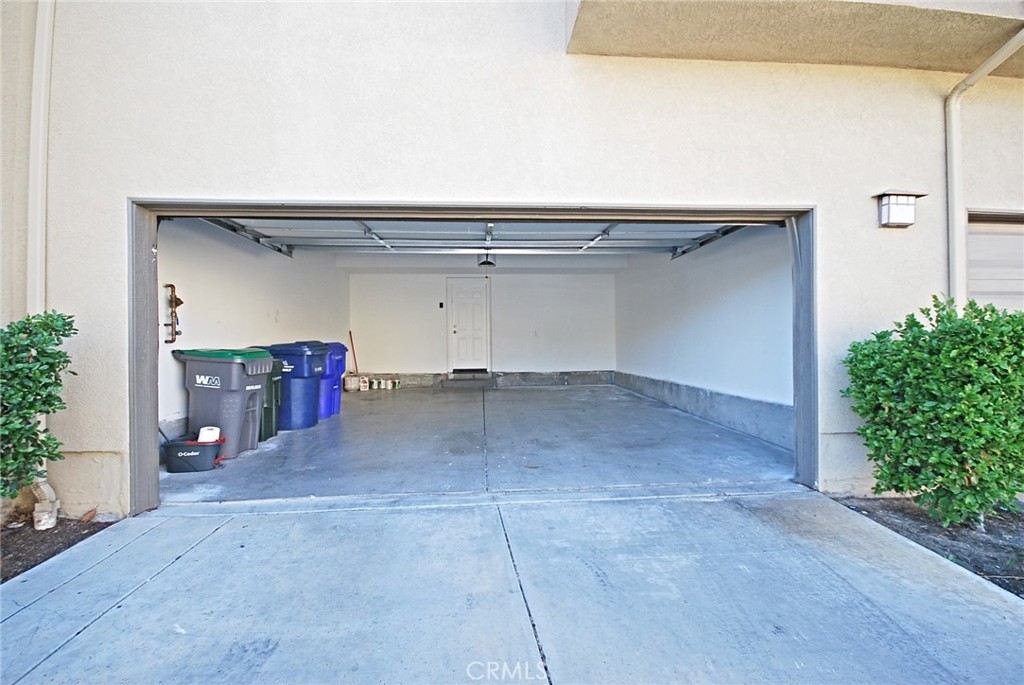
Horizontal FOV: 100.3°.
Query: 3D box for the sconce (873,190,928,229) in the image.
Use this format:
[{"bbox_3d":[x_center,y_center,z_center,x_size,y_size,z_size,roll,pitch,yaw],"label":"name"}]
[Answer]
[{"bbox_3d":[2.943,-1.026,3.235,0.345,0.285,0.130,-1,0,-4],"label":"sconce"}]

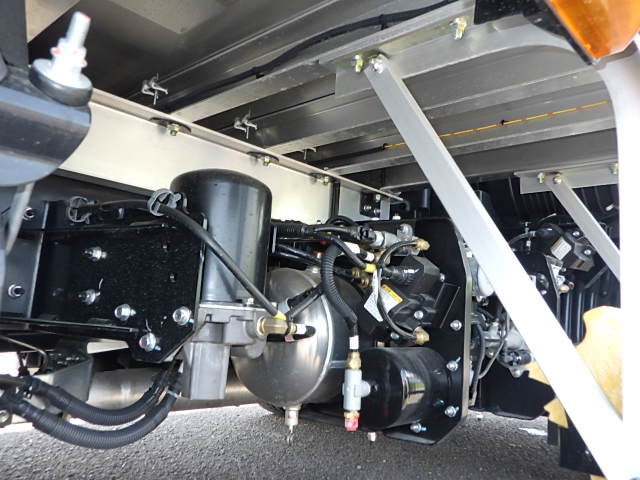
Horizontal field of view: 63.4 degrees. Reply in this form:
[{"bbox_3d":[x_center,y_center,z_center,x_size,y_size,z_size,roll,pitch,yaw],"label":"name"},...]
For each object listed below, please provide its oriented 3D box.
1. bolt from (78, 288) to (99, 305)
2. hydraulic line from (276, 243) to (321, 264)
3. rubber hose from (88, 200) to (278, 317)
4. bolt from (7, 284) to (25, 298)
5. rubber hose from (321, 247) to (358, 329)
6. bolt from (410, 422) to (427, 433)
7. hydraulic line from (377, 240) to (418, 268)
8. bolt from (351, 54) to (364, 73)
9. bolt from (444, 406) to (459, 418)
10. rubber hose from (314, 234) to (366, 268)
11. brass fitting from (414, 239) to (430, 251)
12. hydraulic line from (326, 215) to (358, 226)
[{"bbox_3d":[-0.331,0.081,0.737,0.021,0.021,0.022,-4,-11,40],"label":"bolt"},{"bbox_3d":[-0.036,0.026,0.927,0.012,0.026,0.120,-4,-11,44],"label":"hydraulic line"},{"bbox_3d":[-0.229,0.014,0.719,0.378,0.168,0.081,0,-9,26],"label":"rubber hose"},{"bbox_3d":[-0.498,0.085,0.851,0.021,0.021,0.021,-4,-11,40],"label":"bolt"},{"bbox_3d":[0.035,0.091,0.930,0.050,0.170,0.050,-4,-11,40],"label":"rubber hose"},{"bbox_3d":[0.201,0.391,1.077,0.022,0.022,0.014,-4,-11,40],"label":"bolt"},{"bbox_3d":[0.159,0.030,1.060,0.070,0.060,0.050,-4,-11,40],"label":"hydraulic line"},{"bbox_3d":[0.061,-0.283,0.830,0.018,0.025,0.018,-4,-11,42],"label":"bolt"},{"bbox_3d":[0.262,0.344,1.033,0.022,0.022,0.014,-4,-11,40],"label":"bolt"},{"bbox_3d":[0.042,0.021,0.937,0.138,0.052,0.019,11,-11,-43],"label":"rubber hose"},{"bbox_3d":[0.214,0.009,1.080,0.028,0.025,0.024,-4,-11,40],"label":"brass fitting"},{"bbox_3d":[0.047,-0.041,1.080,0.050,0.026,0.040,-4,-11,40],"label":"hydraulic line"}]

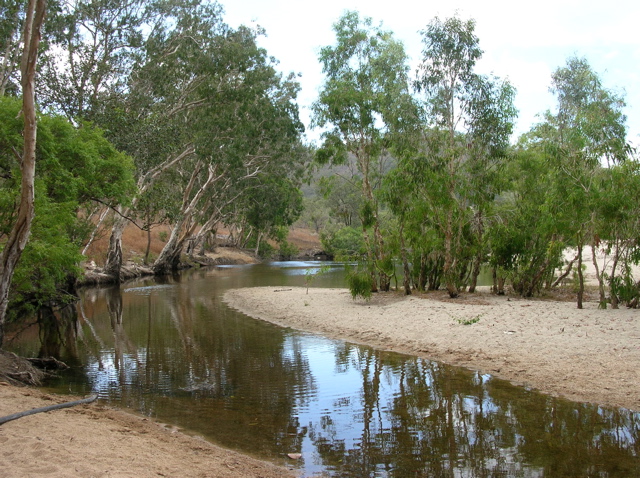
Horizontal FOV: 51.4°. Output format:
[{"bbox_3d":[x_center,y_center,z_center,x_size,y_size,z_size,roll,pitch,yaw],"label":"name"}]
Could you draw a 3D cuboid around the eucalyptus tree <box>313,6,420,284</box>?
[{"bbox_3d":[1.369,-2.633,20.000,3.100,8.300,3.000,0,1,0],"label":"eucalyptus tree"}]

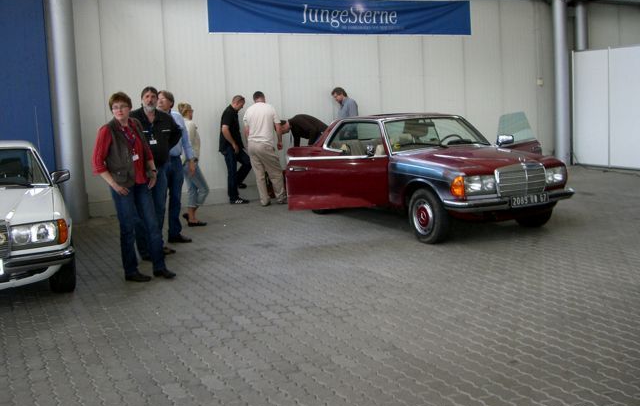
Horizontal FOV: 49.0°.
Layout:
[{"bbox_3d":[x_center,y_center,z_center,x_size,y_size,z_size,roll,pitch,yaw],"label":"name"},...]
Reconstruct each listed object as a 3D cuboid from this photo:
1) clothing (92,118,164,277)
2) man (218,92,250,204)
[{"bbox_3d":[-1.782,-0.033,6.580,0.600,1.480,0.420,-8,9,-33],"label":"clothing"},{"bbox_3d":[-1.404,-0.898,11.791,0.560,1.770,0.480,-1,8,12],"label":"man"}]

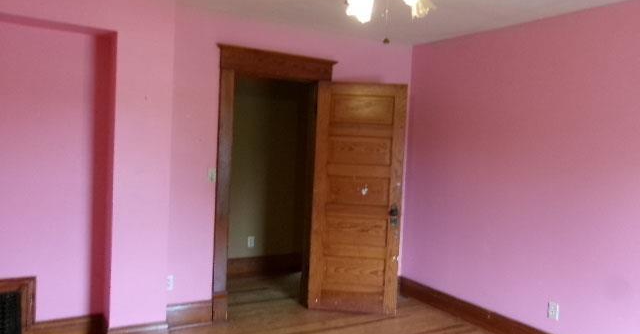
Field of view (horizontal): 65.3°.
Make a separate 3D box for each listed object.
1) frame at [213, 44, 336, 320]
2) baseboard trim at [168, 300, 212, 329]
[{"bbox_3d":[-0.395,0.151,4.271,1.110,2.211,0.160,1,3,-32],"label":"frame"},{"bbox_3d":[-1.032,1.156,3.903,0.392,0.187,0.030,1,3,-32],"label":"baseboard trim"}]

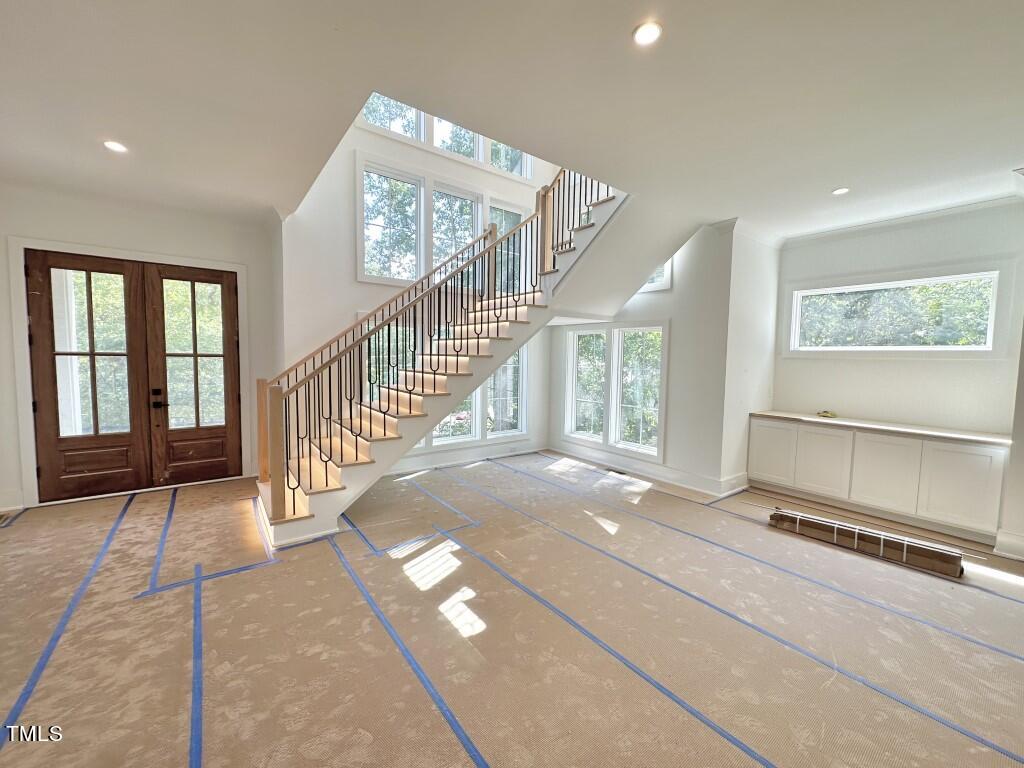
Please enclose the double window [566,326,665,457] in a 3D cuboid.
[{"bbox_3d":[1.409,0.046,5.961,0.100,1.643,1.642,-2,5,-38],"label":"double window"}]

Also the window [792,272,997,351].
[{"bbox_3d":[4.057,-0.736,4.563,0.100,0.733,1.665,-2,5,-38],"label":"window"}]

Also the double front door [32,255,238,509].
[{"bbox_3d":[-3.968,-0.077,4.516,1.671,2.444,0.080,-2,5,-38],"label":"double front door"}]

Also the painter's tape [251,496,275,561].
[{"bbox_3d":[-2.245,1.243,3.685,0.052,0.009,1.617,-2,5,-38],"label":"painter's tape"}]

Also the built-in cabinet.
[{"bbox_3d":[3.727,0.862,4.414,0.650,0.902,2.017,-2,5,-38],"label":"built-in cabinet"}]

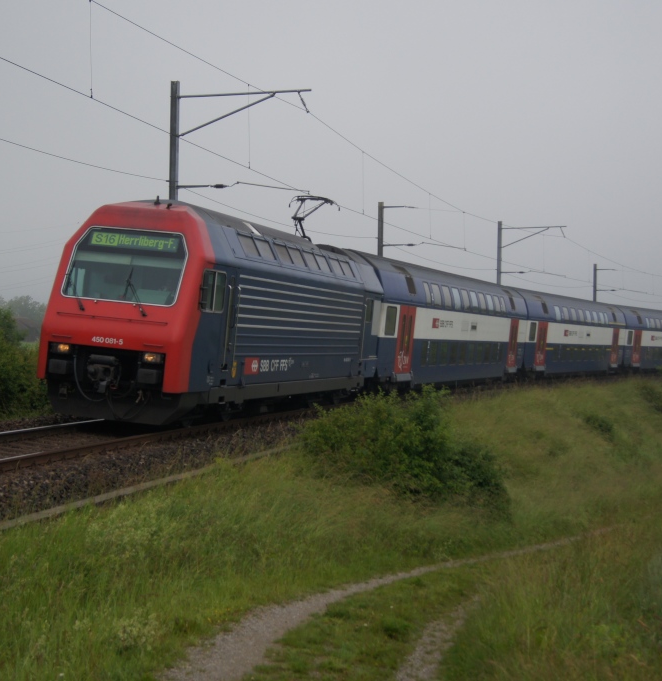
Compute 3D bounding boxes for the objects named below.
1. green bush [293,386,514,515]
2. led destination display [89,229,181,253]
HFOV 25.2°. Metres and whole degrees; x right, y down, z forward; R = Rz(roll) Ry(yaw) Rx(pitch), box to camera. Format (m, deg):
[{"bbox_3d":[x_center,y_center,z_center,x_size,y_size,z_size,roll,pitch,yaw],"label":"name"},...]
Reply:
[{"bbox_3d":[1.477,2.211,29.700,4.100,2.500,3.000,0,-1,0],"label":"green bush"},{"bbox_3d":[-3.642,-1.847,27.607,1.760,0.290,0.120,6,-9,13],"label":"led destination display"}]

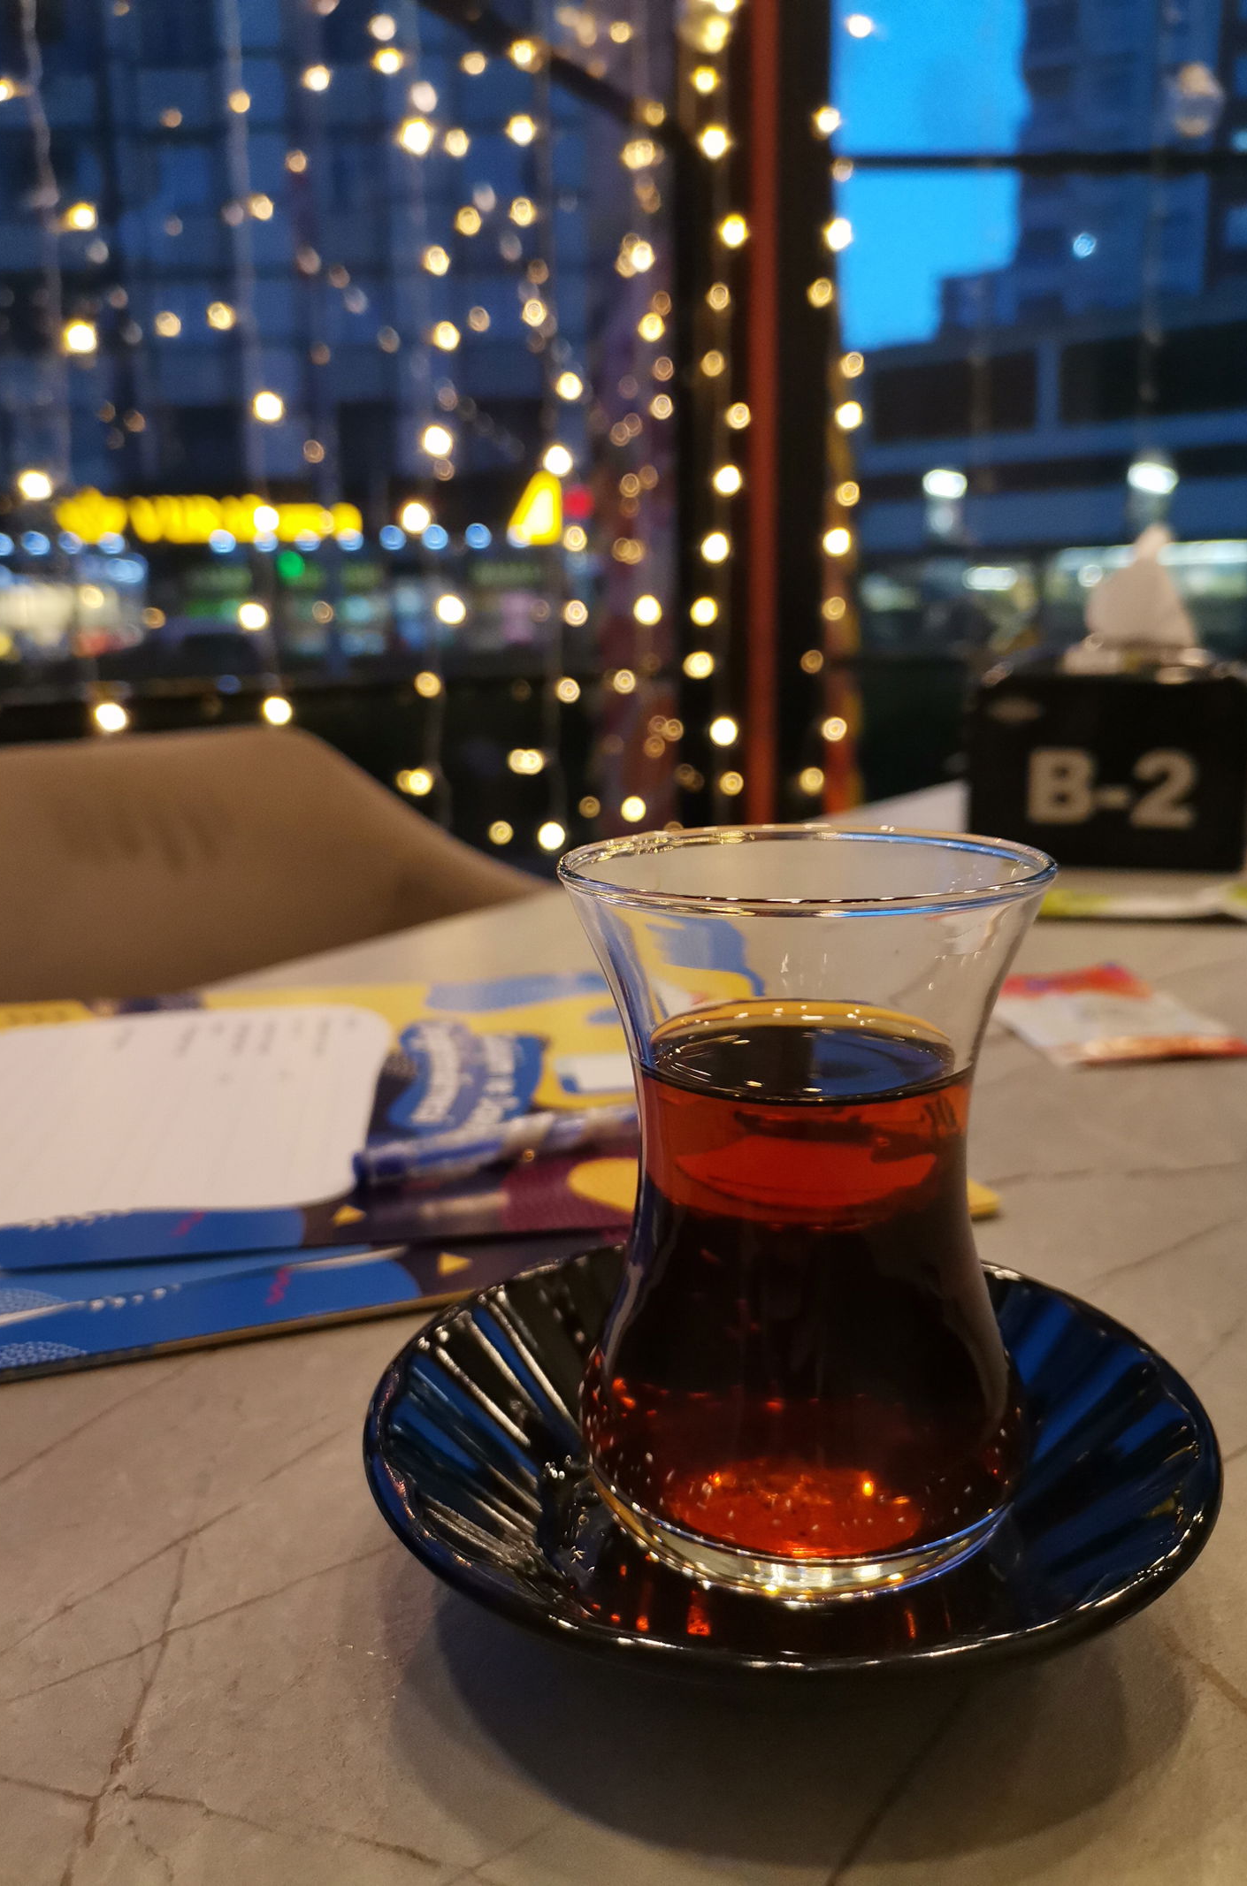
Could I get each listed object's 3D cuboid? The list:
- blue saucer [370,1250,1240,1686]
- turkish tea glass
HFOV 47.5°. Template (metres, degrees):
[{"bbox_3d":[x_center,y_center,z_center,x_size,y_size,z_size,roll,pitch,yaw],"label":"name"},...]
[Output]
[{"bbox_3d":[0.023,0.071,0.194,0.109,0.020,0.109,-1,12,0],"label":"blue saucer"},{"bbox_3d":[0.025,0.031,0.186,0.064,0.083,0.064,-1,12,0],"label":"turkish tea glass"}]

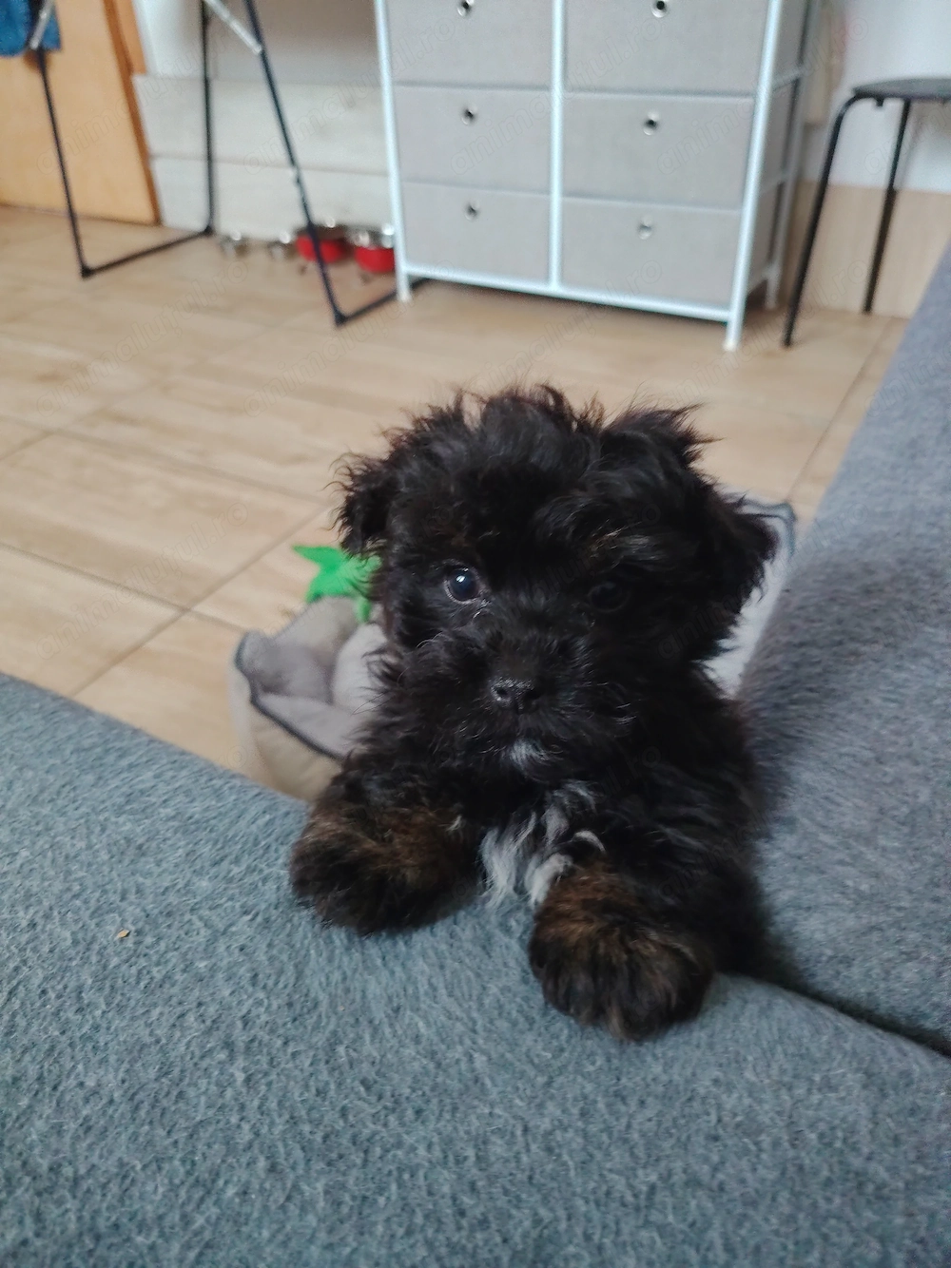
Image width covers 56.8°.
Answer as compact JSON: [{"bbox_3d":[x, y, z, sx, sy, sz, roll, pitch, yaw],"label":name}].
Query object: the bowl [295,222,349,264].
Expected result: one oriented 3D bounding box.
[{"bbox_3d":[-0.412,-1.058,2.393,0.148,0.069,0.148,-3,38,0],"label":"bowl"}]

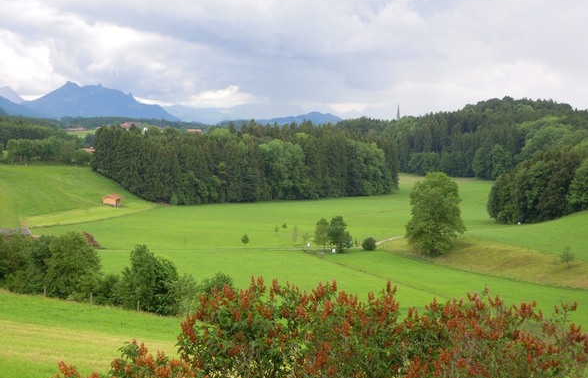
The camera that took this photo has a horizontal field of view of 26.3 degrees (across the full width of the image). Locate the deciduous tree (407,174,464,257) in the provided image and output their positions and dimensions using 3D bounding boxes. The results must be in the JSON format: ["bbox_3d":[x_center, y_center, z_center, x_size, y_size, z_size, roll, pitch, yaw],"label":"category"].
[{"bbox_3d":[31.047,5.474,275.000,12.900,18.400,12.700,0,3,0],"label":"deciduous tree"}]

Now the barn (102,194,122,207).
[{"bbox_3d":[-55.696,3.525,385.000,5.000,4.150,4.800,1,3,10],"label":"barn"}]

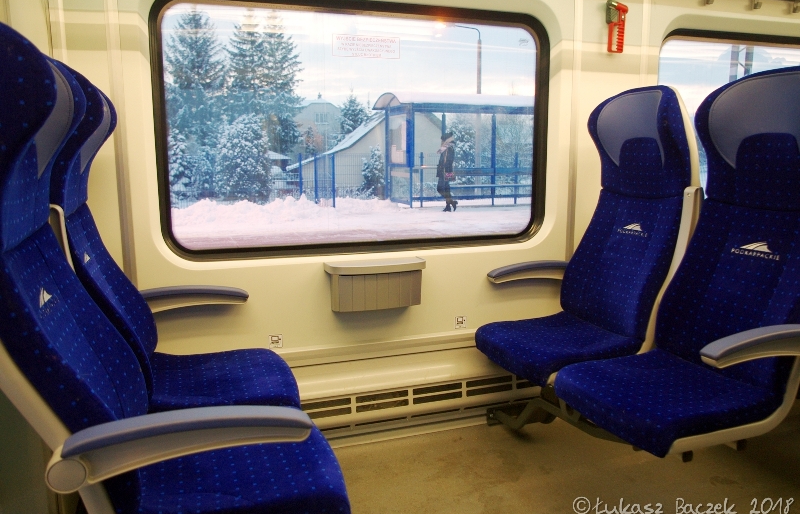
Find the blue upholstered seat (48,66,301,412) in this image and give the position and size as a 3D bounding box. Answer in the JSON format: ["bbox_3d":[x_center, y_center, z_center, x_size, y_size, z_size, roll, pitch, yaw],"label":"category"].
[{"bbox_3d":[-0.623,-0.037,1.615,0.611,0.938,0.477,-4,10,-19],"label":"blue upholstered seat"}]

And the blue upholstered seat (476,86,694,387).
[{"bbox_3d":[0.618,-0.114,2.038,0.611,0.938,0.477,-4,10,-19],"label":"blue upholstered seat"}]

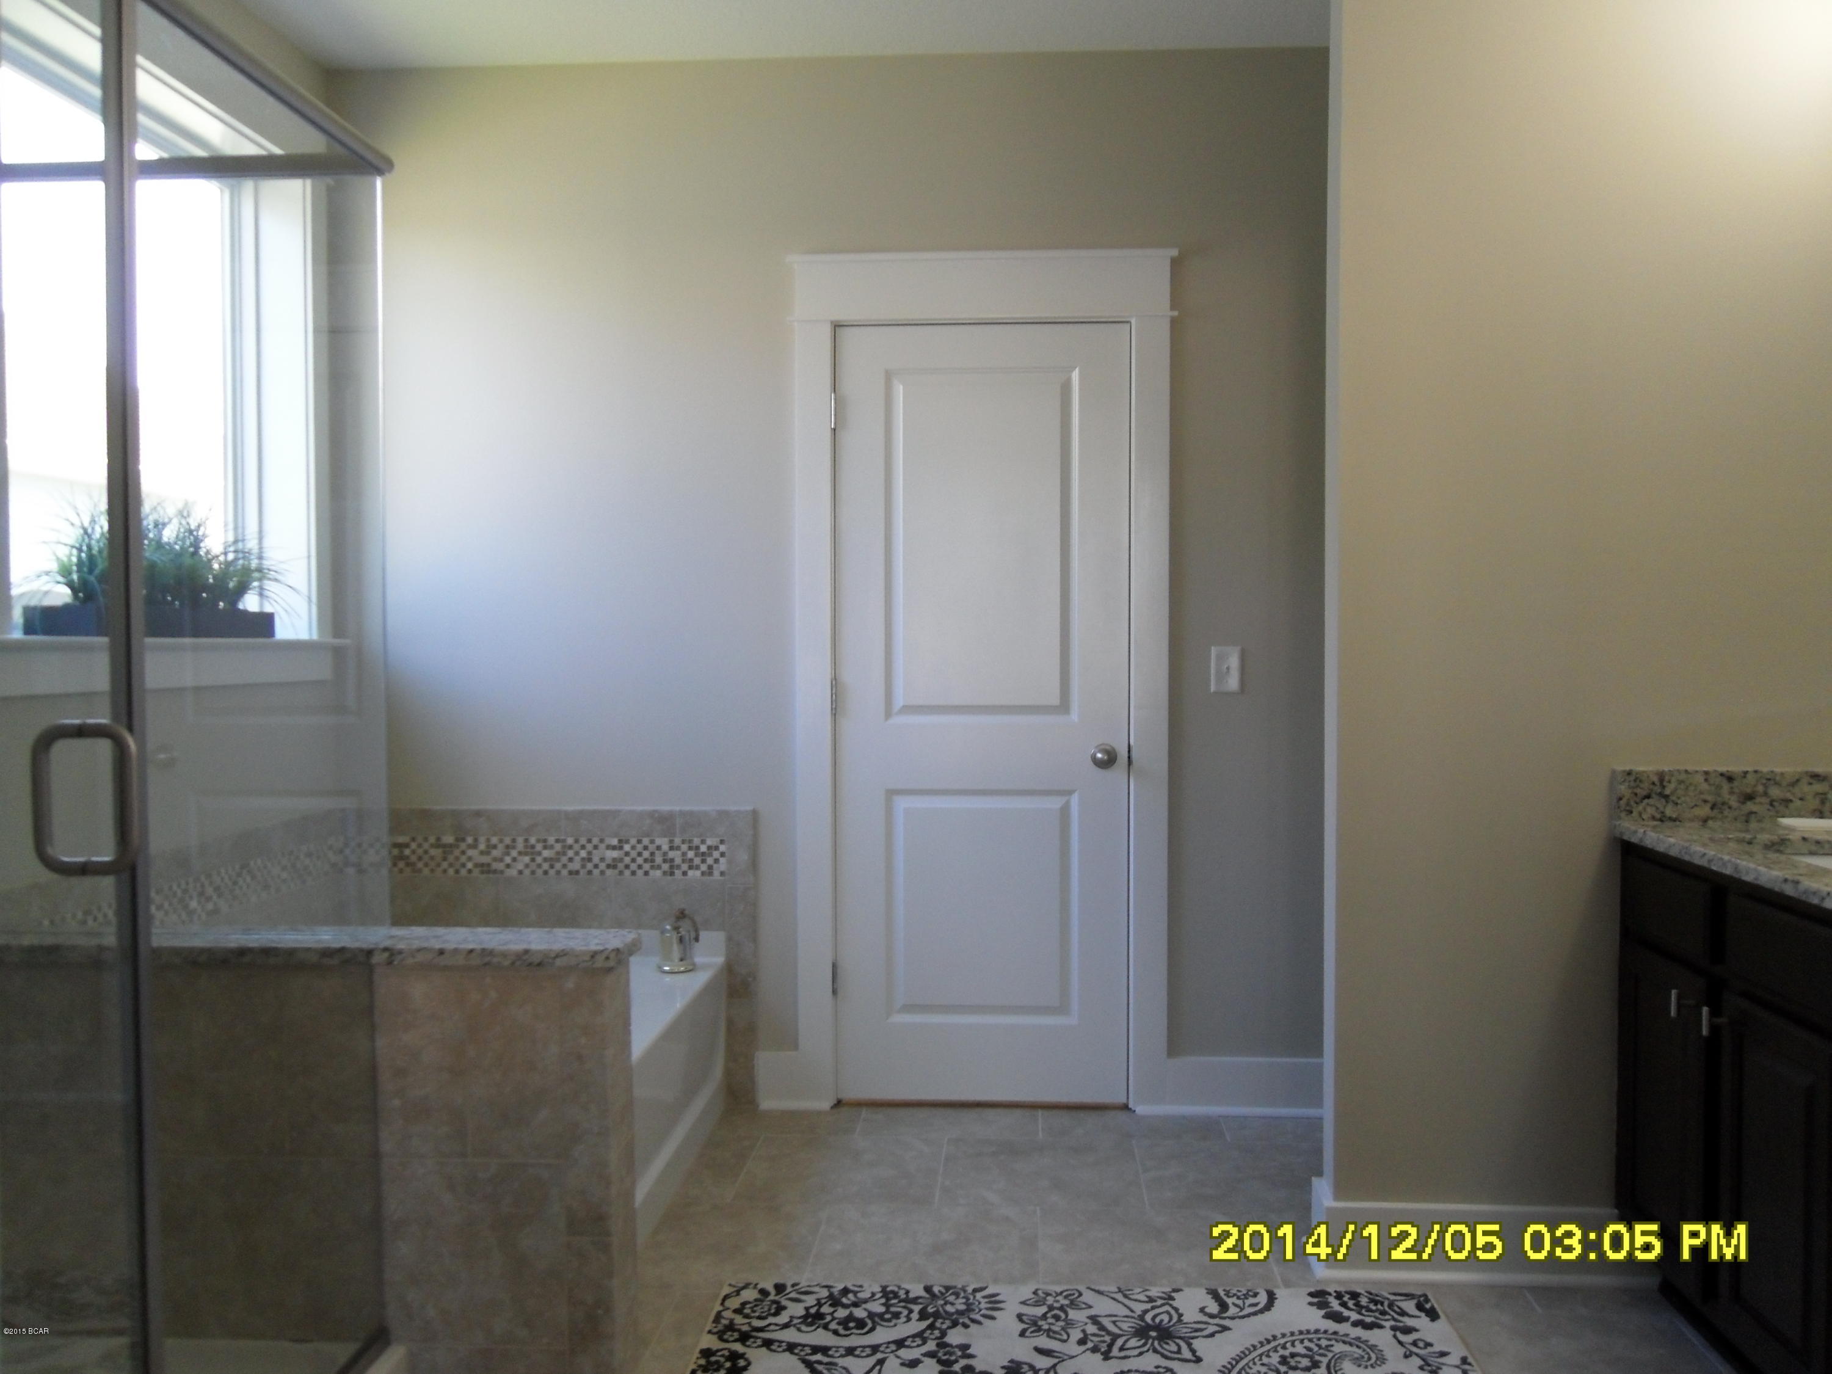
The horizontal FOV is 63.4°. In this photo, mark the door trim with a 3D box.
[{"bbox_3d":[0.166,-0.006,3.813,1.004,2.217,0.035,0,1,4],"label":"door trim"}]

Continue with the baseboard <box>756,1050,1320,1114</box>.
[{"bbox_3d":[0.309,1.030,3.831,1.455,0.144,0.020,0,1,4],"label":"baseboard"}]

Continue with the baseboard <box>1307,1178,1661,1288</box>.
[{"bbox_3d":[1.080,1.048,2.870,0.627,0.143,0.168,0,1,4],"label":"baseboard"}]

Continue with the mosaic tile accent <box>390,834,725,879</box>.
[{"bbox_3d":[-0.954,0.447,3.902,0.915,0.111,0.014,0,1,4],"label":"mosaic tile accent"}]

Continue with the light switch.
[{"bbox_3d":[0.793,-0.043,3.783,0.074,0.120,0.014,0,1,4],"label":"light switch"}]

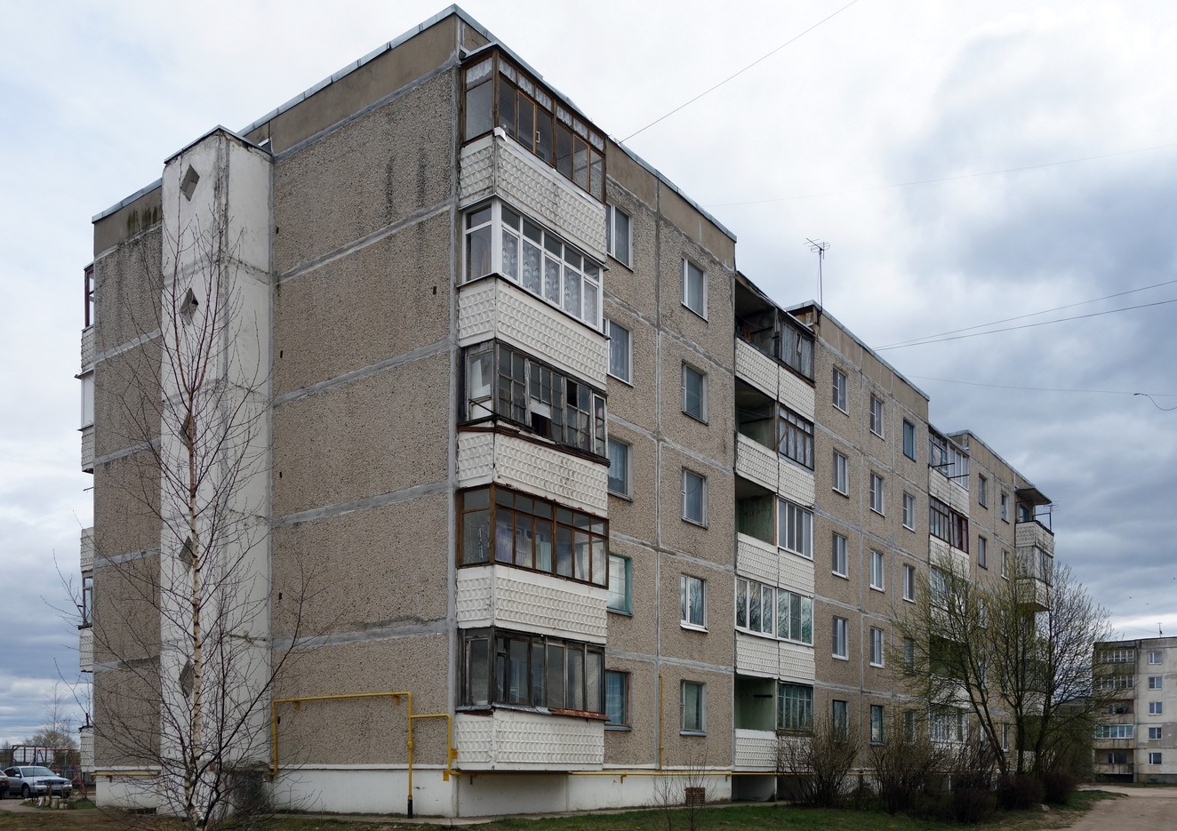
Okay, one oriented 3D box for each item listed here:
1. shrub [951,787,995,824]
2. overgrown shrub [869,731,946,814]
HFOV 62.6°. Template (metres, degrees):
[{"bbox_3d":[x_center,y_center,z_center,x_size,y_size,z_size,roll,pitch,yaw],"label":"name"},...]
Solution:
[{"bbox_3d":[10.205,10.352,25.700,1.000,0.870,0.920,-8,-20,21],"label":"shrub"},{"bbox_3d":[8.990,10.073,27.300,2.174,2.097,2.100,-6,-19,16],"label":"overgrown shrub"}]

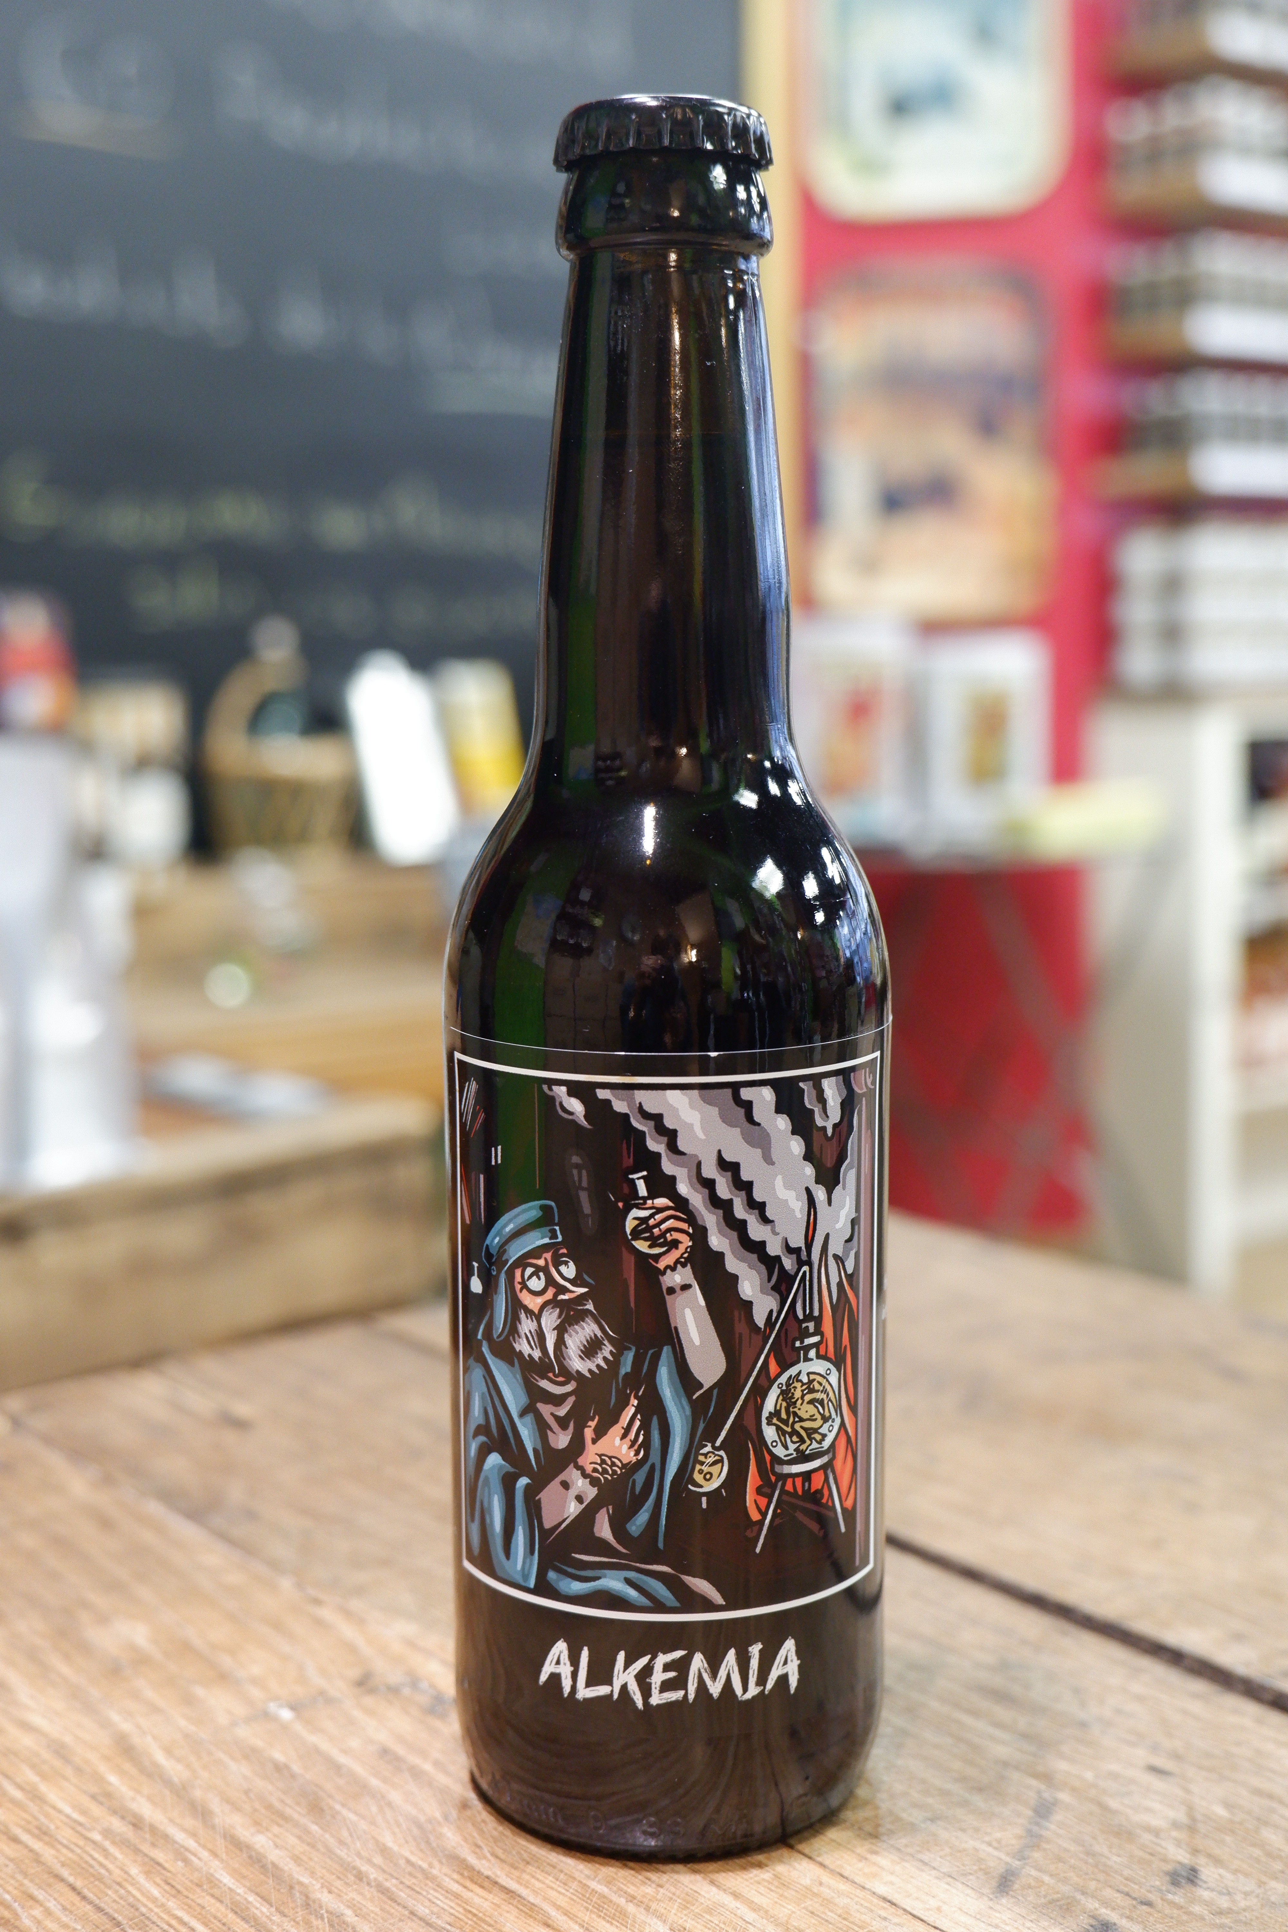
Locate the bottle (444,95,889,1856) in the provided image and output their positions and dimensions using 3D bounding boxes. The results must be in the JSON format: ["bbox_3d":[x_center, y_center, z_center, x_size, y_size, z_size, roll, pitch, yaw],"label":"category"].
[{"bbox_3d":[0.003,0.000,0.315,0.061,0.230,0.061,0,4,1],"label":"bottle"}]

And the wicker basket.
[{"bbox_3d":[-0.371,-0.220,2.300,0.155,0.205,0.165,-1,4,-9],"label":"wicker basket"}]

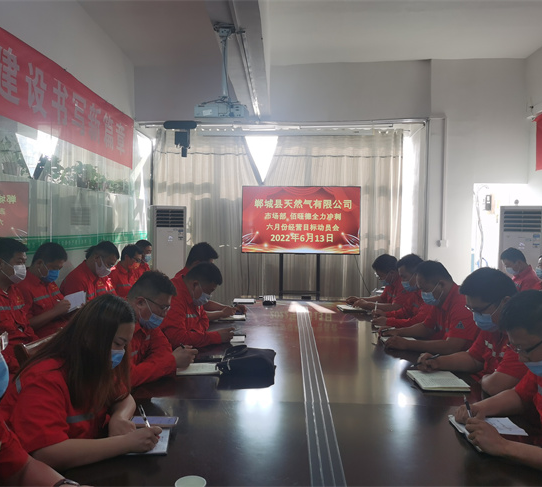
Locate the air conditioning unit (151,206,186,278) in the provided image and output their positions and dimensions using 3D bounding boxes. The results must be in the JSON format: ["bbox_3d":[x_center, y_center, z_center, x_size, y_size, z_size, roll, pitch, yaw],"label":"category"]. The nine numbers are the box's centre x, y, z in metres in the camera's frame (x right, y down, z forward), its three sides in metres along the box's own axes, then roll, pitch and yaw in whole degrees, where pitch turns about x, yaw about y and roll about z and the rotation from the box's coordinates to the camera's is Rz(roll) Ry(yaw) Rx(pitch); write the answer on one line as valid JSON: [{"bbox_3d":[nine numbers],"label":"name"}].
[{"bbox_3d":[-1.478,0.350,7.776,0.490,1.740,0.340,0,2,-28],"label":"air conditioning unit"}]

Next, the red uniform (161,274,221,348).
[{"bbox_3d":[-0.458,0.475,3.159,0.430,0.580,0.470,1,2,9],"label":"red uniform"}]

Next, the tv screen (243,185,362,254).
[{"bbox_3d":[0.428,-0.344,7.900,1.730,0.980,0.080,1,2,5],"label":"tv screen"}]

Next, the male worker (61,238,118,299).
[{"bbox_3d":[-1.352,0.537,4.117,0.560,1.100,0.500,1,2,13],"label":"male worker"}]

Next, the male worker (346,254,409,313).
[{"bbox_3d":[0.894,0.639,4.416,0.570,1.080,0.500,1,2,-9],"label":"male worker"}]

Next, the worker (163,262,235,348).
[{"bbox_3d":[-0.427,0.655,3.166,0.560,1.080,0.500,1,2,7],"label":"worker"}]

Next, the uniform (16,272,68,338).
[{"bbox_3d":[-1.413,0.481,3.409,0.380,0.580,0.460,1,2,14],"label":"uniform"}]

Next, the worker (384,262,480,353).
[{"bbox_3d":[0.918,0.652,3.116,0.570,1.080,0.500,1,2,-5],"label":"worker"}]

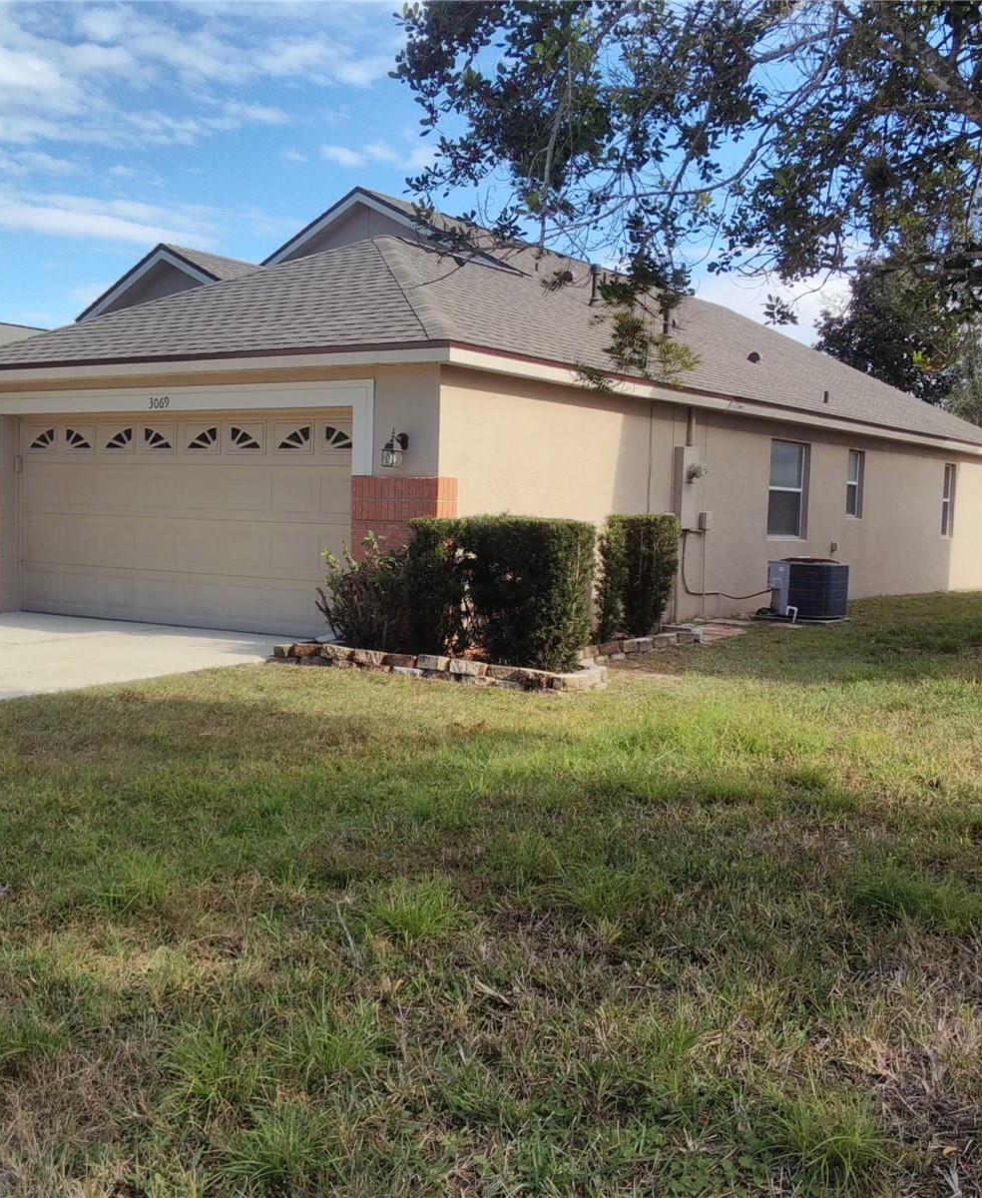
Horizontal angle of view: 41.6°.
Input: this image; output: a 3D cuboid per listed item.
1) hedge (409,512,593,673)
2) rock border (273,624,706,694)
[{"bbox_3d":[0.107,-0.086,10.142,1.380,1.180,0.580,4,5,34],"label":"hedge"},{"bbox_3d":[0.544,0.428,11.704,2.900,0.220,4.300,4,5,34],"label":"rock border"}]

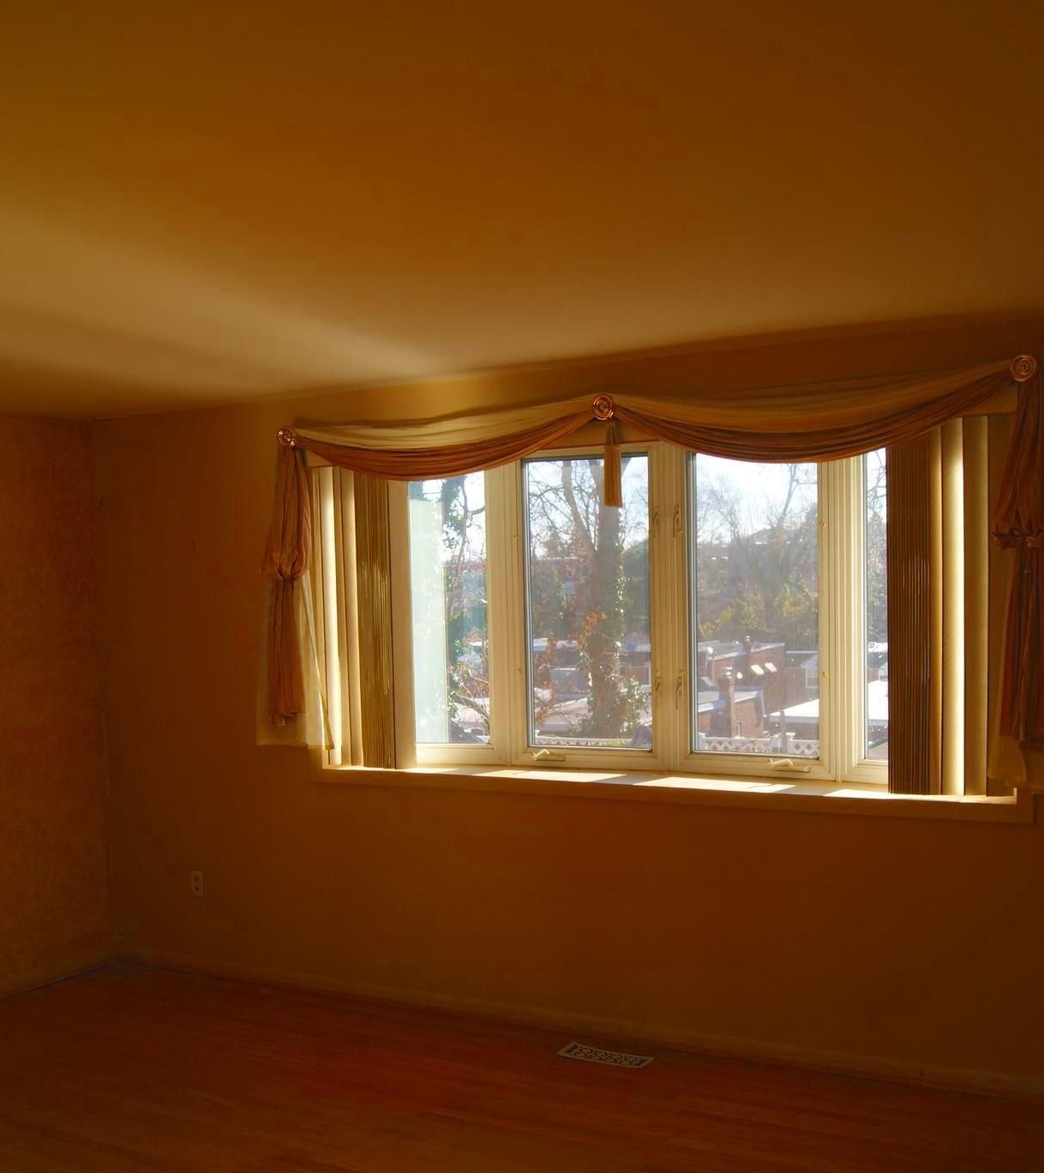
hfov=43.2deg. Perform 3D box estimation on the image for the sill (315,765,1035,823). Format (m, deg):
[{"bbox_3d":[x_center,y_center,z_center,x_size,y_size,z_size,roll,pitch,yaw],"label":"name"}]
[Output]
[{"bbox_3d":[0.456,0.750,4.948,2.780,0.064,0.320,-1,1,27],"label":"sill"}]

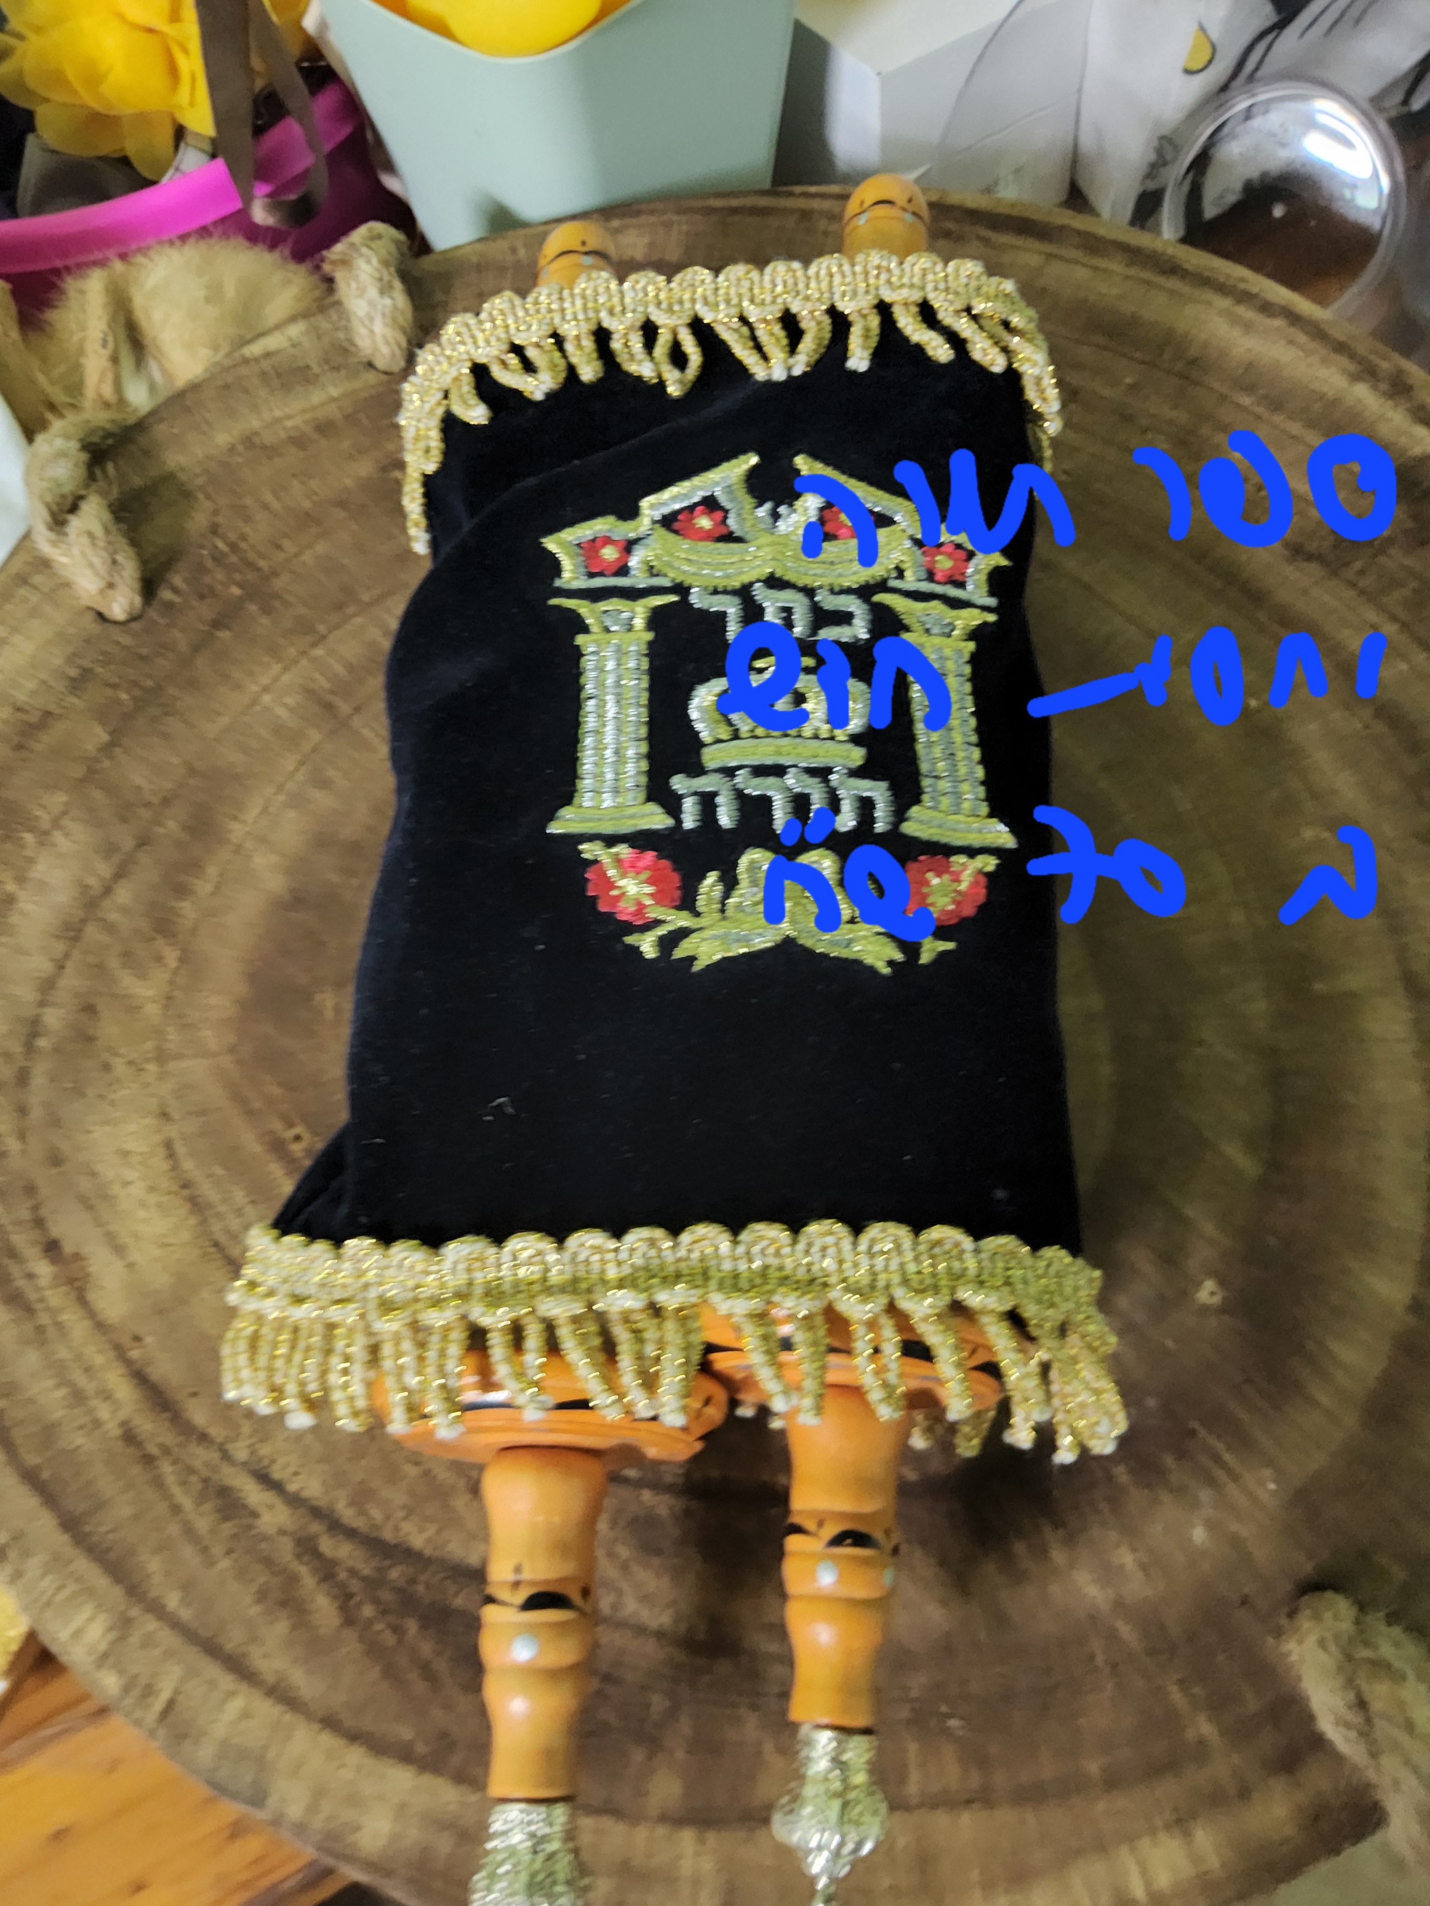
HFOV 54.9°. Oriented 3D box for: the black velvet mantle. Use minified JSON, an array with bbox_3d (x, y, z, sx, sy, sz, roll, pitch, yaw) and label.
[{"bbox_3d":[-0.001,-0.042,0.302,0.157,0.056,0.220,1,67,2],"label":"black velvet mantle"}]

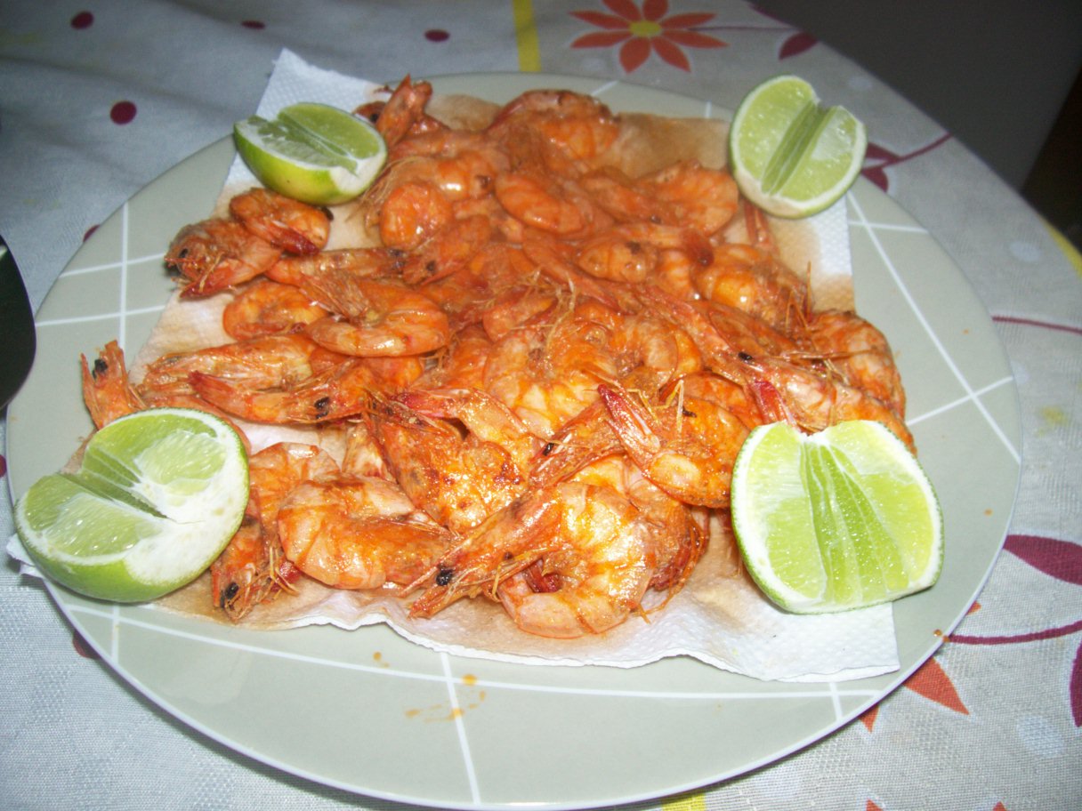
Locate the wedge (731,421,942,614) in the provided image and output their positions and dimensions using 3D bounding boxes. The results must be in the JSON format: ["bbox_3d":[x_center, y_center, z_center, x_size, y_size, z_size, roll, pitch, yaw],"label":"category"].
[{"bbox_3d":[0.067,0.028,0.253,0.049,0.024,0.045,-7,71,-9],"label":"wedge"}]

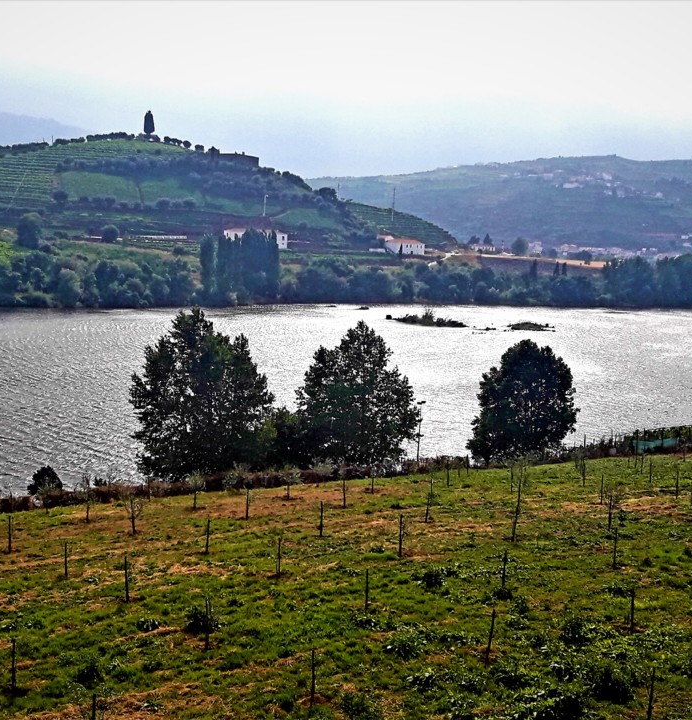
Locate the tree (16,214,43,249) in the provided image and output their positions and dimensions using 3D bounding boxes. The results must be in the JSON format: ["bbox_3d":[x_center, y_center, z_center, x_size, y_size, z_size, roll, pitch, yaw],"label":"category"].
[{"bbox_3d":[-132.469,-54.178,325.000,10.890,14.870,10.890,2,8,0],"label":"tree"}]

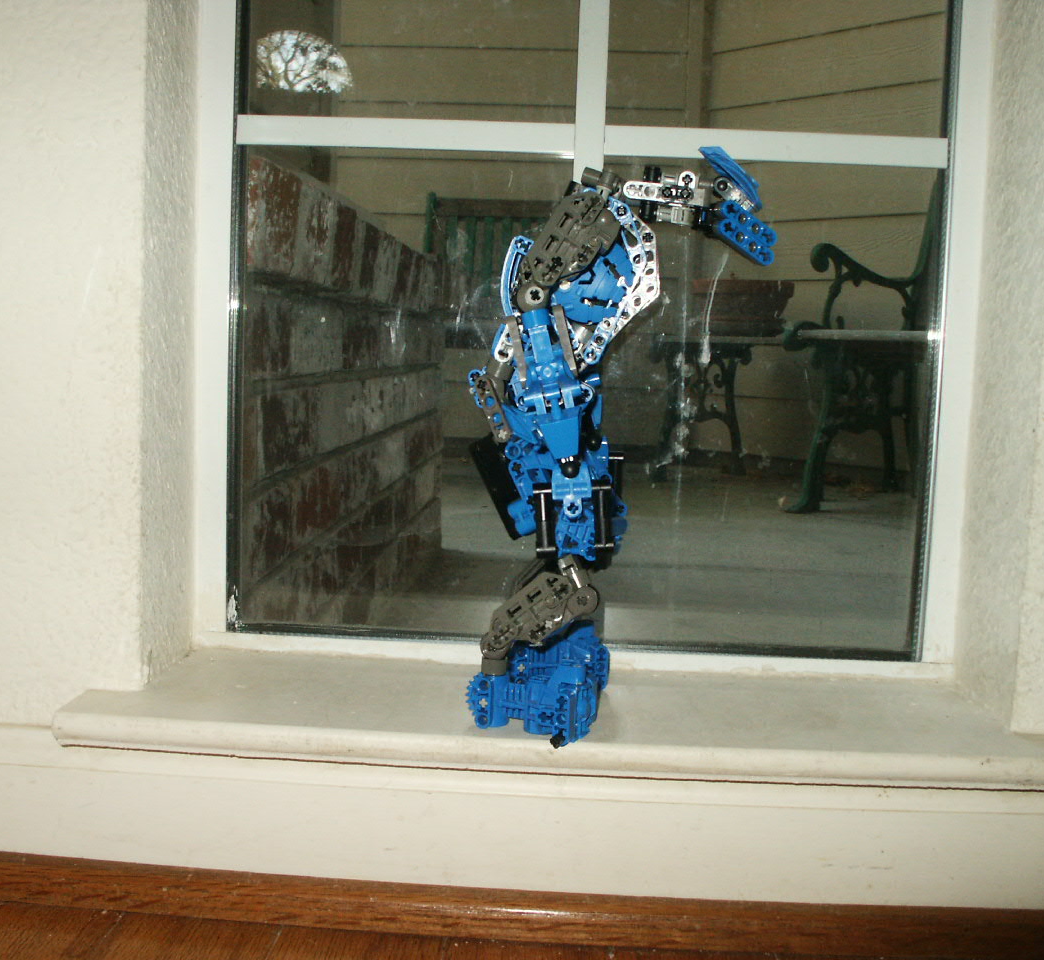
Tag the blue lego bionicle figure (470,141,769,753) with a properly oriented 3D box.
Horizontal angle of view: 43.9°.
[{"bbox_3d":[0.047,-0.023,0.628,0.143,0.272,0.145,3,6,13],"label":"blue lego bionicle figure"}]

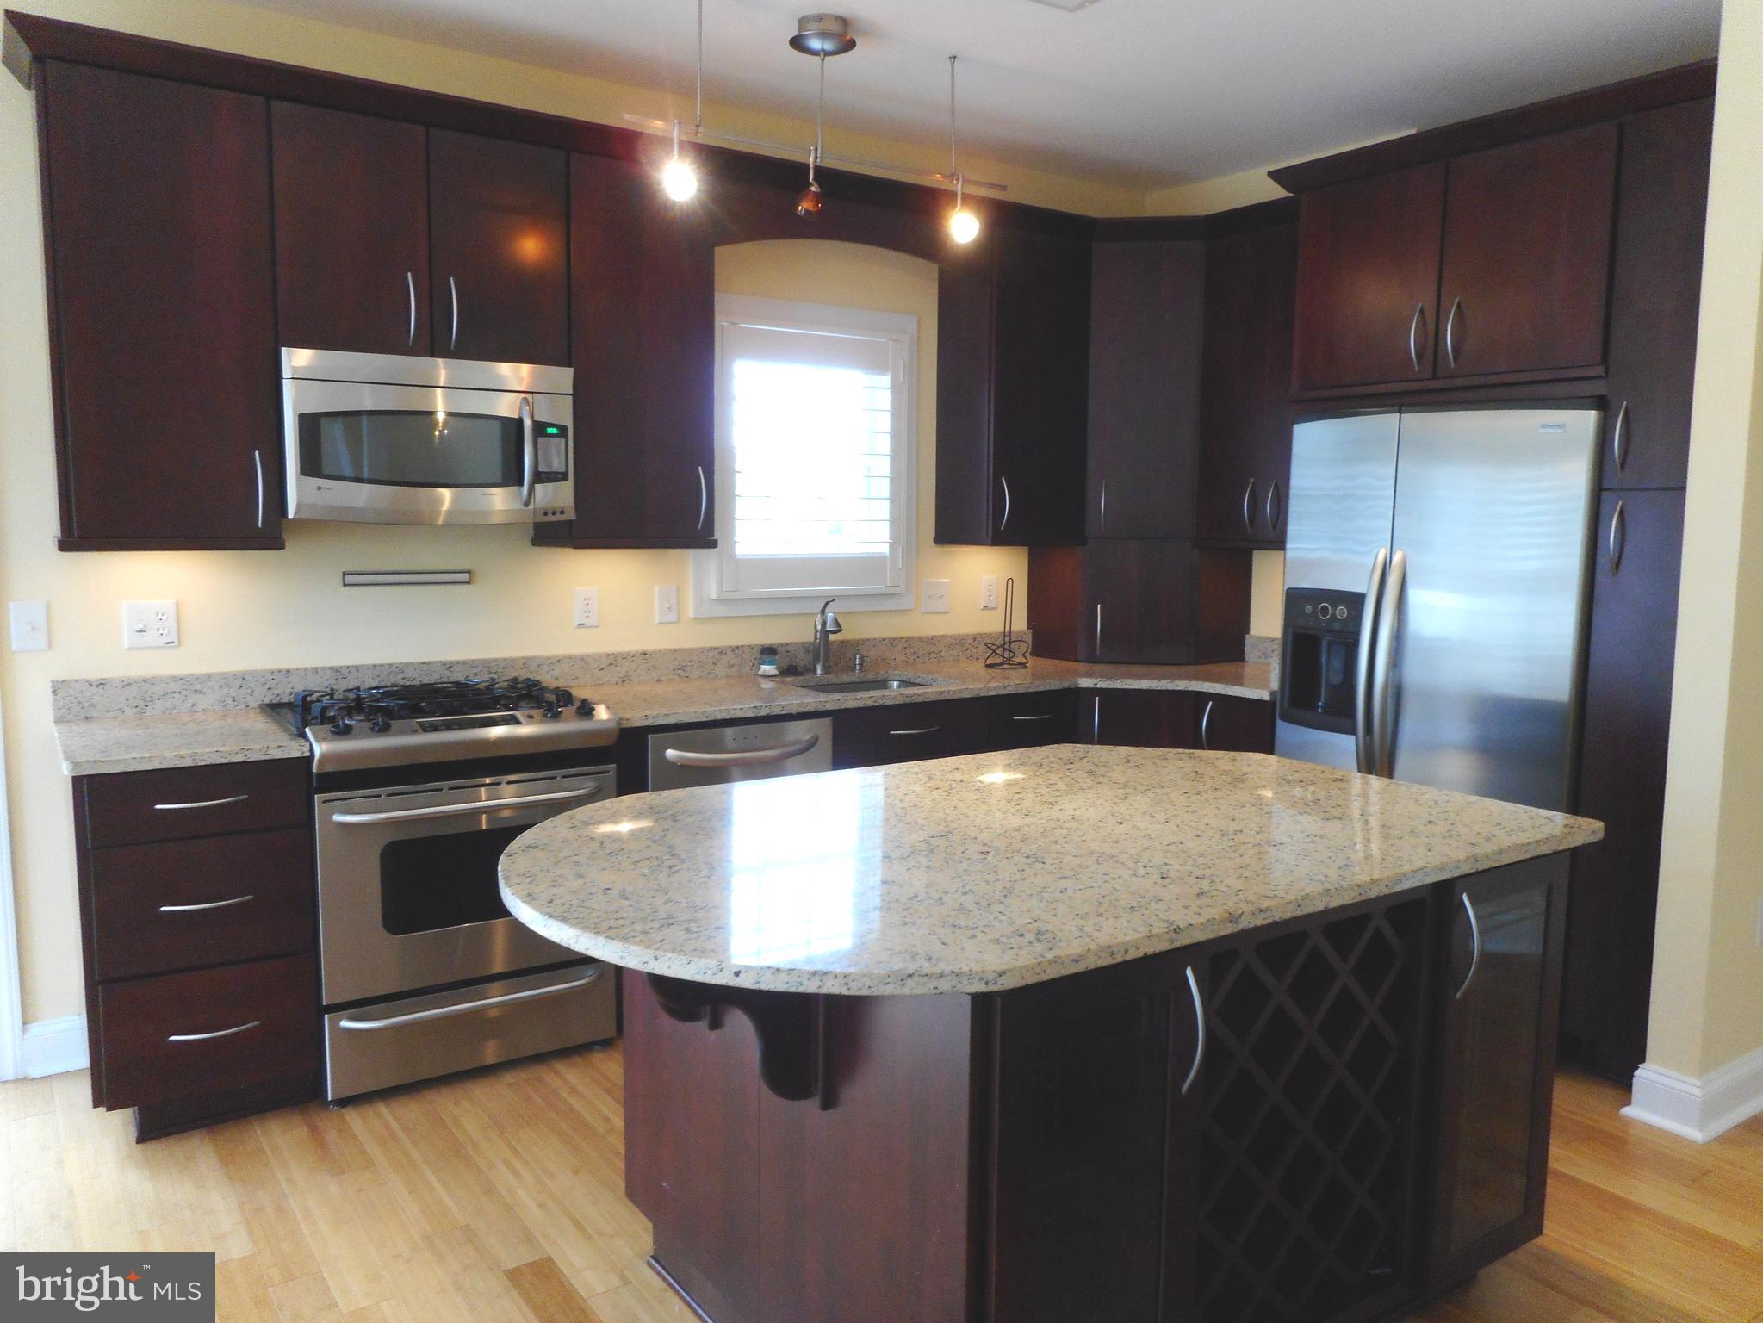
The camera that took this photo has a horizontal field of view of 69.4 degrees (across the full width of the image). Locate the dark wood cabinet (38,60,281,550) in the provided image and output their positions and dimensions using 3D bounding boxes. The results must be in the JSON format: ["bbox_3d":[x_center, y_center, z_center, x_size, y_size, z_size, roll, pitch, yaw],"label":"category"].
[{"bbox_3d":[-1.786,-0.830,3.161,0.476,1.089,0.332,-4,8,-33],"label":"dark wood cabinet"}]

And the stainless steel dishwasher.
[{"bbox_3d":[-0.564,0.573,3.958,0.596,0.840,0.625,-4,8,-34],"label":"stainless steel dishwasher"}]

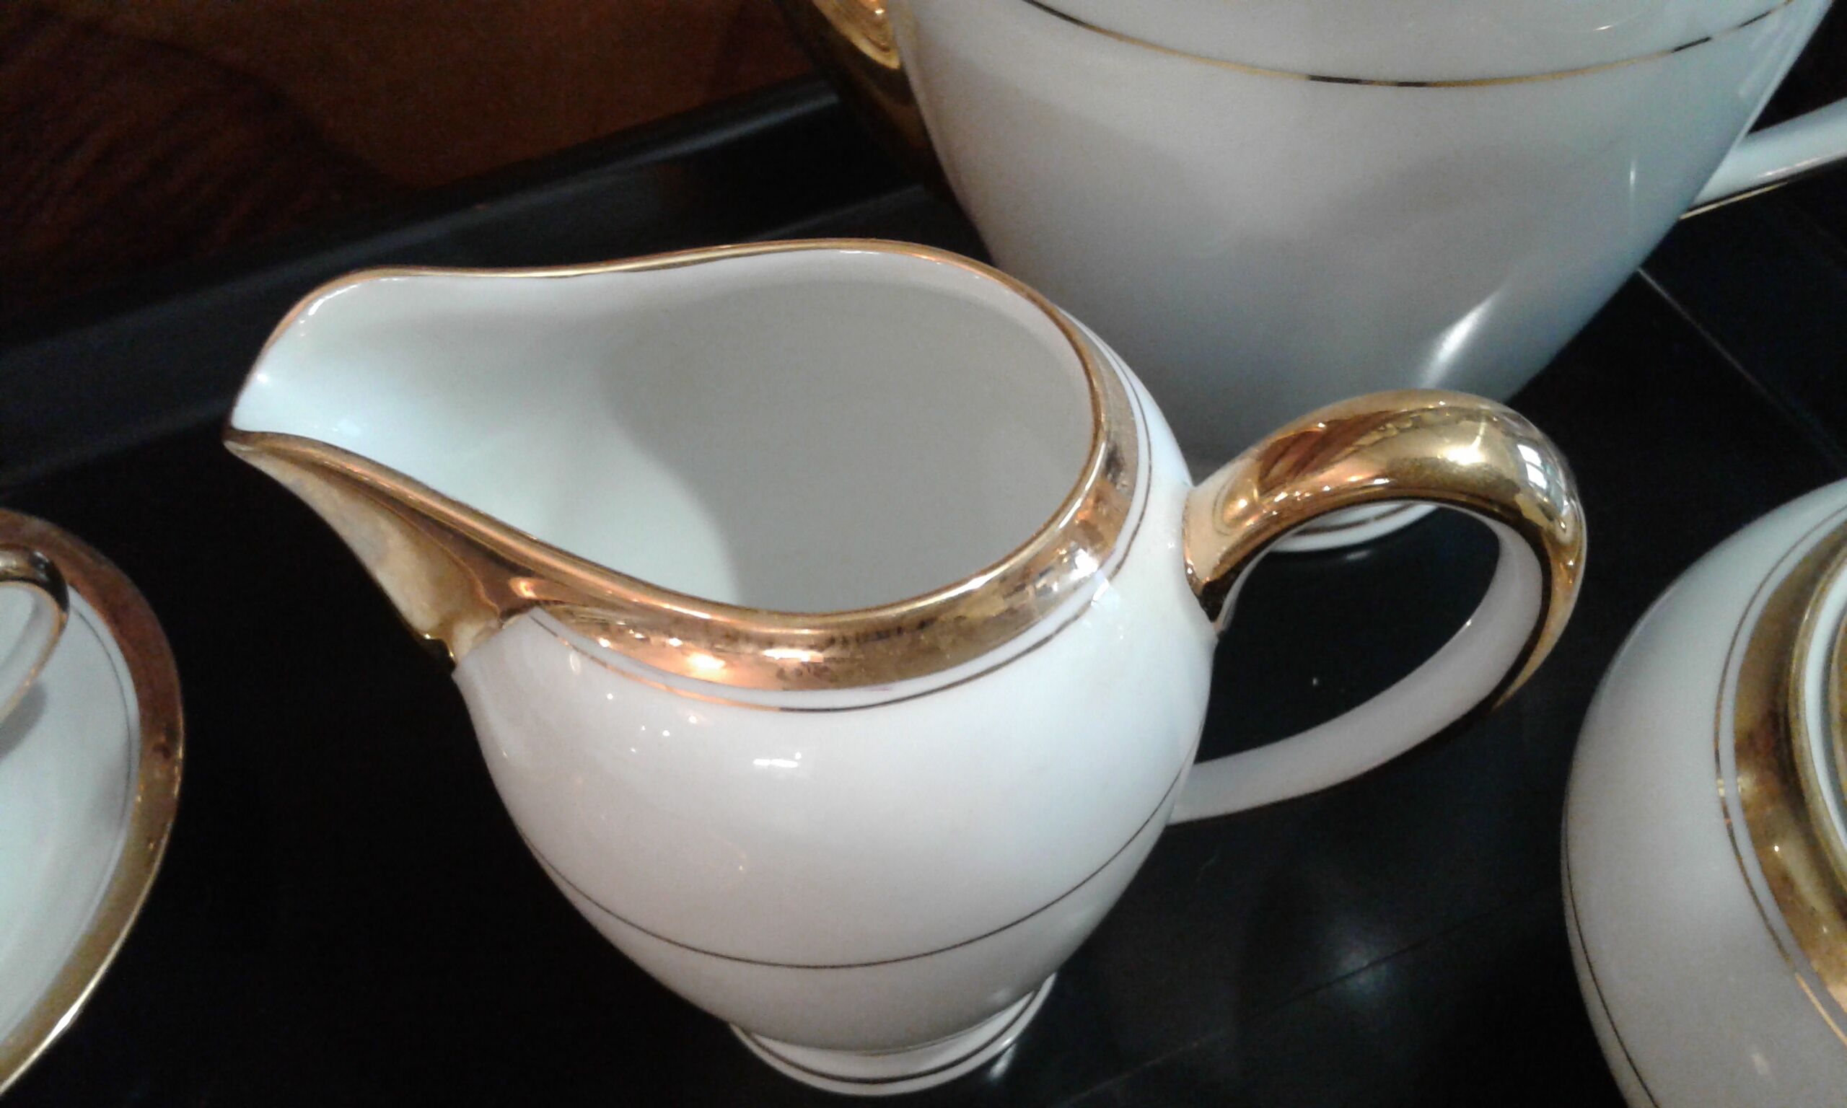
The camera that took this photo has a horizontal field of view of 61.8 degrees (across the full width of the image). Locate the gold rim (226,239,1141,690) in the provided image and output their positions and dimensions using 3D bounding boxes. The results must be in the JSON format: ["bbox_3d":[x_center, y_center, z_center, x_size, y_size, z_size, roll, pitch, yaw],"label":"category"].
[{"bbox_3d":[-0.022,-0.009,0.143,0.083,0.029,0.058,-3,47,1],"label":"gold rim"}]

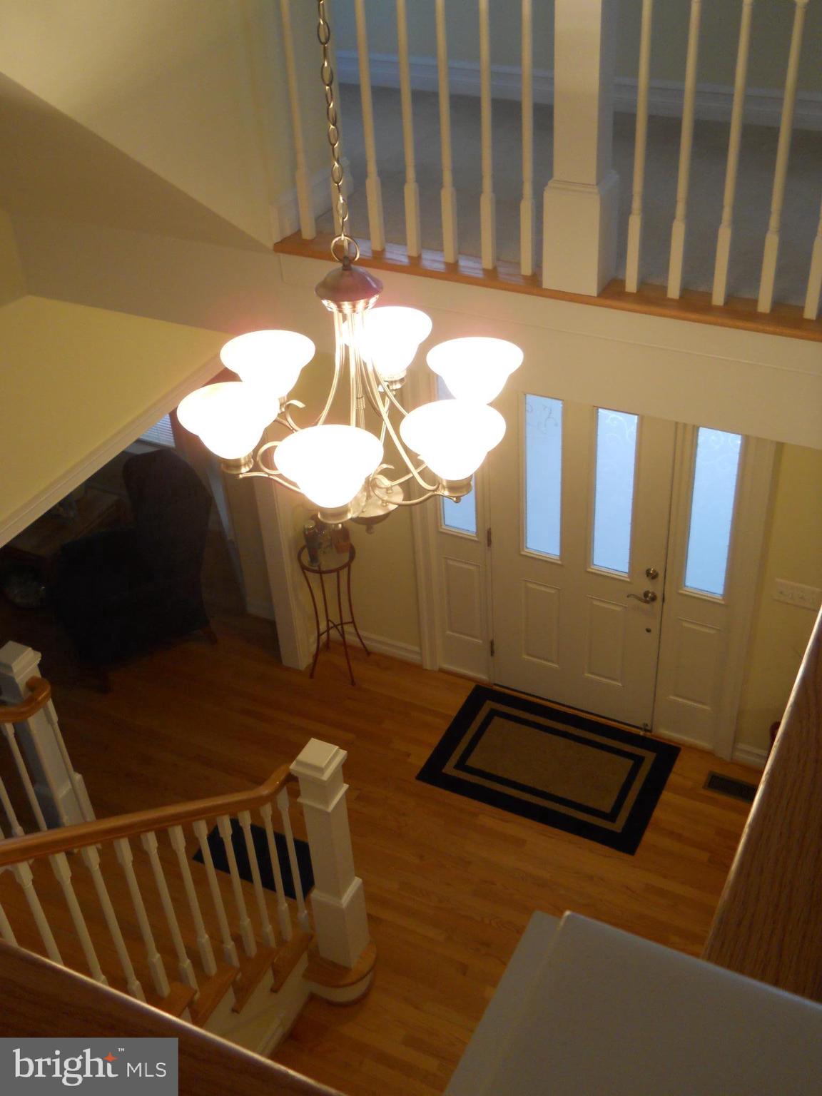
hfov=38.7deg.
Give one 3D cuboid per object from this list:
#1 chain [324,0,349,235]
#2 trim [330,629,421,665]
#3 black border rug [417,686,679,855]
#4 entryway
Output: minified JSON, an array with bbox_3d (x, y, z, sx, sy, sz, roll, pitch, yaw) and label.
[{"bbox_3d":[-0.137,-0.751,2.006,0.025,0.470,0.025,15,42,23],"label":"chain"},{"bbox_3d":[-0.216,0.554,6.839,0.630,0.125,0.022,15,42,23],"label":"trim"},{"bbox_3d":[0.717,1.120,6.106,1.175,0.010,0.738,15,42,23],"label":"black border rug"},{"bbox_3d":[0.804,0.033,5.751,1.780,2.140,0.130,15,42,23],"label":"entryway"}]

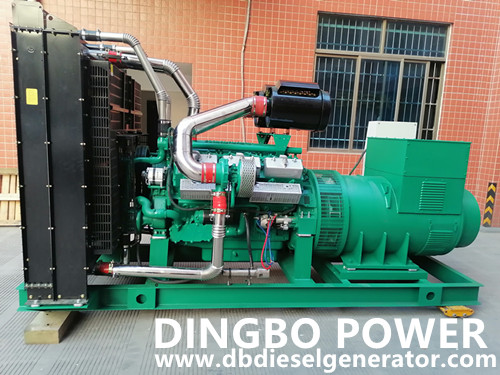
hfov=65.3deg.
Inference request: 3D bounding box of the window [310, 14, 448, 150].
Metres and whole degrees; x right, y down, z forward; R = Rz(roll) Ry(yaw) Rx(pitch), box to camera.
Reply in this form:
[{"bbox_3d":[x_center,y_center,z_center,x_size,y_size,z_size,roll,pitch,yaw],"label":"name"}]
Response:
[{"bbox_3d":[2.112,-1.626,6.378,2.206,2.123,0.100,2,10,-7],"label":"window"}]

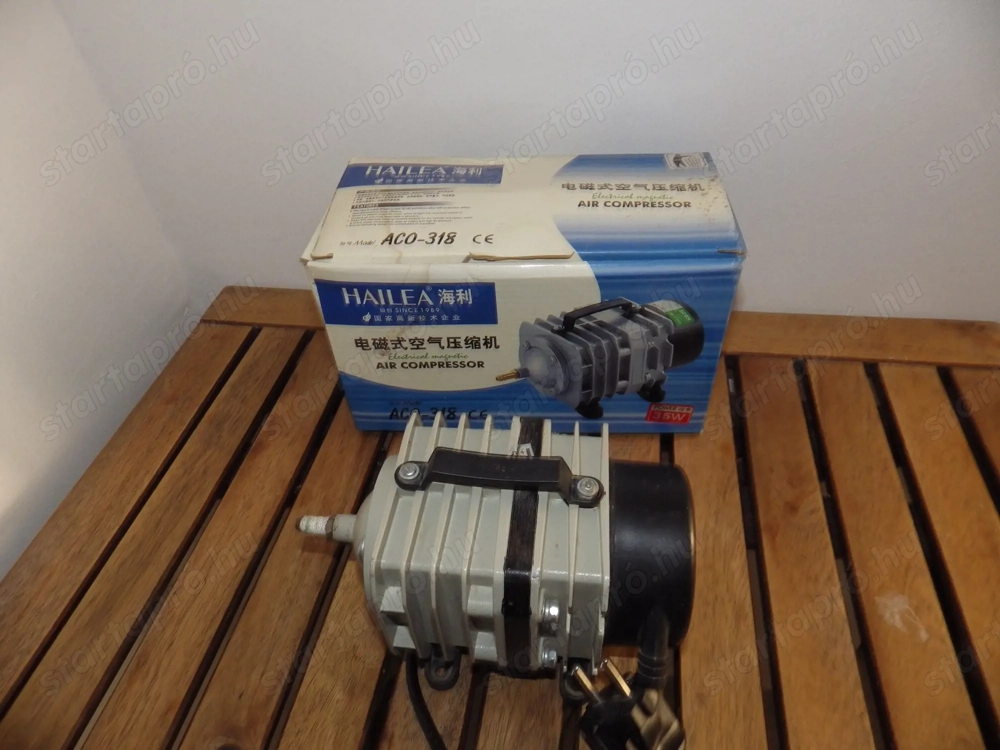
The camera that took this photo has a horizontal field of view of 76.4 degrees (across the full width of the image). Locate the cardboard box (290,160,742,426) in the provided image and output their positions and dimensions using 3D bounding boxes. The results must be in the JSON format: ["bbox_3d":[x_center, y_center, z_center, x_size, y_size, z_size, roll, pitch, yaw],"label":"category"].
[{"bbox_3d":[0.020,-0.060,0.481,0.265,0.158,0.133,0,45,5],"label":"cardboard box"}]

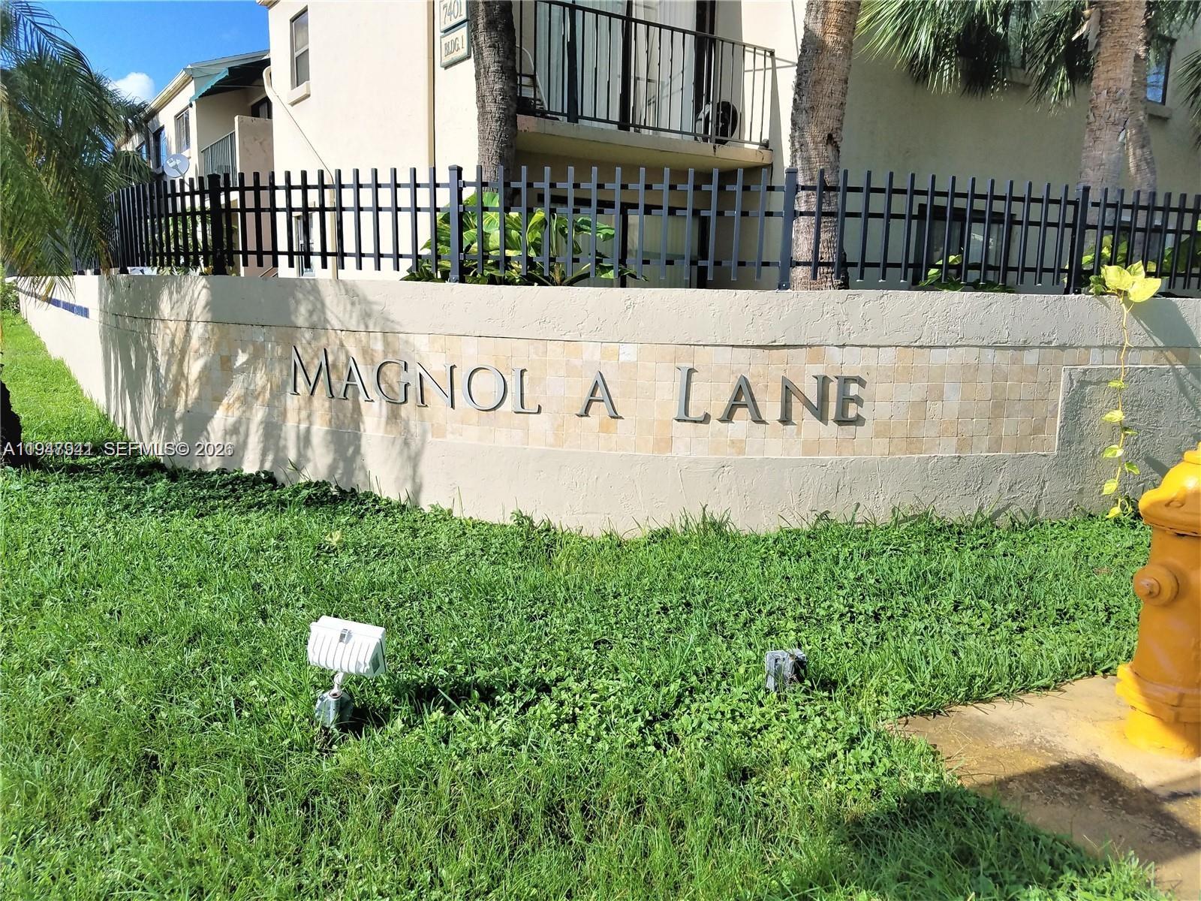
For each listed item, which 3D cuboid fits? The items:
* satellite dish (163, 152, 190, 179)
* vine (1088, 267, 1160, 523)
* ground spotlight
[{"bbox_3d":[-9.305,-6.244,19.800,0.550,0.560,0.380,2,-3,2],"label":"satellite dish"},{"bbox_3d":[3.096,-0.352,5.330,0.380,1.480,0.200,-3,12,-20],"label":"vine"},{"bbox_3d":[-0.759,0.667,2.700,0.215,0.310,0.155,5,12,19],"label":"ground spotlight"}]

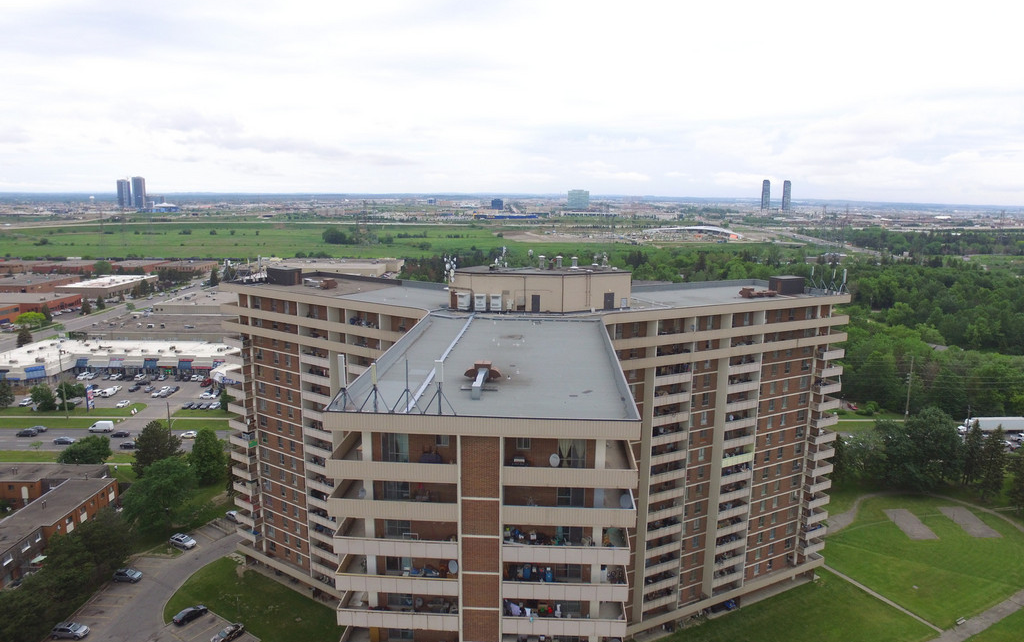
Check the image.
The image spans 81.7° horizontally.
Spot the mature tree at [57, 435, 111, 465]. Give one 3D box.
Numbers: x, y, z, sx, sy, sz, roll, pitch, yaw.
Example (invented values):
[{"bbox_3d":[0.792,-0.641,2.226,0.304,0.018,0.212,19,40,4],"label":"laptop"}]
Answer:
[{"bbox_3d":[-101.002,30.887,139.642,10.800,8.460,10.800,1,12,0],"label":"mature tree"}]

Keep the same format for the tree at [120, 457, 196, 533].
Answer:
[{"bbox_3d":[-68.492,33.262,115.634,13.000,14.330,13.000,1,12,0],"label":"tree"}]

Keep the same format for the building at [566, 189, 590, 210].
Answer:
[{"bbox_3d":[252.518,-458.092,2239.729,77.000,70.000,46.000,1,12,-1],"label":"building"}]

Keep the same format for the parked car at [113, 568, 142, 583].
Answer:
[{"bbox_3d":[-64.695,43.066,99.872,4.400,1.580,1.800,1,12,3],"label":"parked car"}]

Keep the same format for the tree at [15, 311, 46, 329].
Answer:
[{"bbox_3d":[-220.823,-0.448,271.138,11.500,7.955,11.500,-9,15,-39],"label":"tree"}]

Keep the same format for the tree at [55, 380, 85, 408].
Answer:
[{"bbox_3d":[-133.924,22.190,179.049,7.800,8.720,7.800,1,12,0],"label":"tree"}]

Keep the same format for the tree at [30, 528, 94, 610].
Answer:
[{"bbox_3d":[-66.817,36.815,88.157,7.600,12.650,7.600,-9,15,-39],"label":"tree"}]

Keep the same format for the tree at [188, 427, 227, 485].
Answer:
[{"bbox_3d":[-65.182,28.827,126.767,7.200,12.740,7.200,-6,13,-28],"label":"tree"}]

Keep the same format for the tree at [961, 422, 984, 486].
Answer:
[{"bbox_3d":[101.673,29.016,130.420,4.300,14.980,4.300,10,15,39],"label":"tree"}]

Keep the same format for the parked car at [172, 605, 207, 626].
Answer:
[{"bbox_3d":[-47.243,43.072,86.753,1.800,1.440,4.450,9,14,36],"label":"parked car"}]

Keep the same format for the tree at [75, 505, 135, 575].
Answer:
[{"bbox_3d":[-69.000,37.411,100.530,9.200,12.310,9.200,1,12,0],"label":"tree"}]

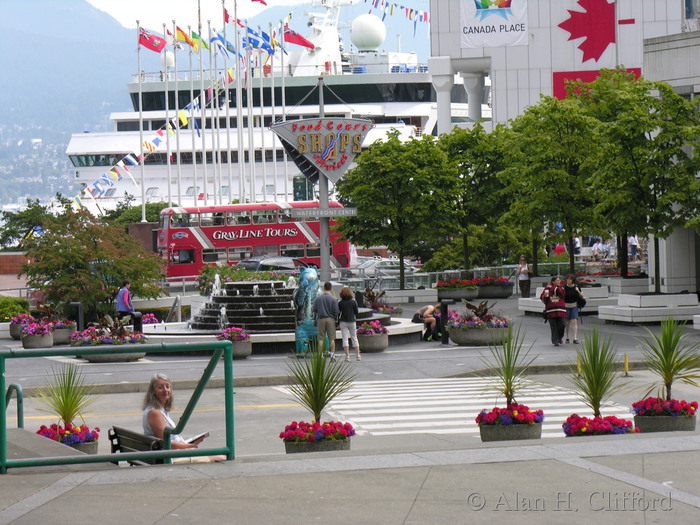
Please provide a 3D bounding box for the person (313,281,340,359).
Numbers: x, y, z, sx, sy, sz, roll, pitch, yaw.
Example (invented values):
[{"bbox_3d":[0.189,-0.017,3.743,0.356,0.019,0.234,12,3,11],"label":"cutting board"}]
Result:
[{"bbox_3d":[-0.542,1.350,65.800,0.600,1.780,0.380,-2,1,-7],"label":"person"}]

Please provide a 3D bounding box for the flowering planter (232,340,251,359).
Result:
[{"bbox_3d":[-2.632,2.042,66.700,0.740,0.470,0.740,-1,2,0],"label":"flowering planter"}]

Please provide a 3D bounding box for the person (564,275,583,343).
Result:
[{"bbox_3d":[5.393,1.129,68.800,0.500,1.680,0.360,-1,1,7],"label":"person"}]

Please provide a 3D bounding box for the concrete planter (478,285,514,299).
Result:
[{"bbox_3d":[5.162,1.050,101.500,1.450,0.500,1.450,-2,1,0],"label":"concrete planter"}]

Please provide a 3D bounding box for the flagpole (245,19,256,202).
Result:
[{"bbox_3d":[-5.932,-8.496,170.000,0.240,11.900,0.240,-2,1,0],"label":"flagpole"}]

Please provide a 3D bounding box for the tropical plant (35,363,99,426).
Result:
[{"bbox_3d":[-3.022,1.428,30.500,0.720,0.730,0.700,-2,1,0],"label":"tropical plant"}]

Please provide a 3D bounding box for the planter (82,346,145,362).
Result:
[{"bbox_3d":[-5.510,2.078,65.600,1.700,0.460,1.660,-2,1,0],"label":"planter"}]

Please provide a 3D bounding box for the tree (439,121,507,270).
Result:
[{"bbox_3d":[4.281,-2.095,103.000,4.000,6.000,4.000,-1,2,0],"label":"tree"}]

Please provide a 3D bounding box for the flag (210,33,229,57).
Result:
[{"bbox_3d":[-7.409,-12.453,162.500,1.150,1.450,0.350,-2,1,-6],"label":"flag"}]

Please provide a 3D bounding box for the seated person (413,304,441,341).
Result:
[{"bbox_3d":[1.939,1.511,71.800,0.720,0.920,0.500,-1,2,18],"label":"seated person"}]

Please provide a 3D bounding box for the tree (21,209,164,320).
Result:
[{"bbox_3d":[-7.301,0.199,81.000,4.100,3.500,4.000,-1,2,0],"label":"tree"}]

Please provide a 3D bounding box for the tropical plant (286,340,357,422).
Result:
[{"bbox_3d":[-0.298,1.228,29.300,0.720,0.860,0.700,-2,1,0],"label":"tropical plant"}]

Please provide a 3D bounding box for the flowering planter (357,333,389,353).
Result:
[{"bbox_3d":[0.544,1.948,69.000,0.770,0.460,0.770,-2,1,0],"label":"flowering planter"}]

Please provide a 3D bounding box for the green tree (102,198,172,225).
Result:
[{"bbox_3d":[-12.819,-2.715,172.000,4.200,2.400,3.600,-2,1,0],"label":"green tree"}]

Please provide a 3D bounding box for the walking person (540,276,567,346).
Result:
[{"bbox_3d":[4.829,1.160,67.500,0.600,1.660,0.420,-1,1,5],"label":"walking person"}]

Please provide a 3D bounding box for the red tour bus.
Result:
[{"bbox_3d":[-5.001,-0.906,147.600,9.600,4.150,2.500,-3,1,-16],"label":"red tour bus"}]

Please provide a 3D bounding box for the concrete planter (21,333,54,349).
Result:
[{"bbox_3d":[-7.819,1.968,71.500,0.790,0.420,0.790,-2,1,0],"label":"concrete planter"}]

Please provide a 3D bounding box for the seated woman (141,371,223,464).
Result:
[{"bbox_3d":[-1.373,1.575,24.400,0.900,1.270,0.520,-2,2,-19],"label":"seated woman"}]

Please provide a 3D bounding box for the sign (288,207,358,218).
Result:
[{"bbox_3d":[-0.667,-1.316,75.500,1.780,0.230,0.220,-2,1,-22],"label":"sign"}]

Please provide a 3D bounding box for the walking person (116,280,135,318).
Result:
[{"bbox_3d":[-5.892,1.310,75.000,0.420,1.650,0.500,-2,1,-25],"label":"walking person"}]

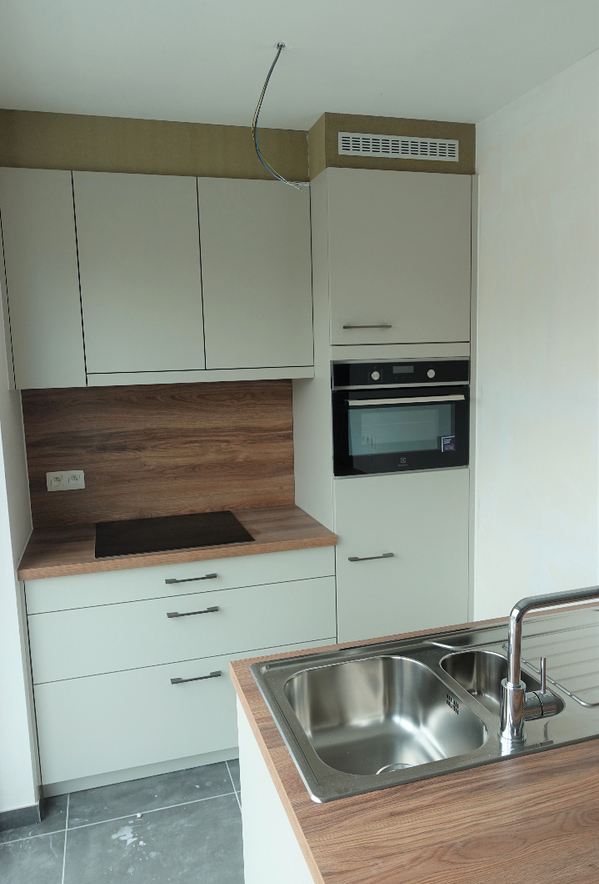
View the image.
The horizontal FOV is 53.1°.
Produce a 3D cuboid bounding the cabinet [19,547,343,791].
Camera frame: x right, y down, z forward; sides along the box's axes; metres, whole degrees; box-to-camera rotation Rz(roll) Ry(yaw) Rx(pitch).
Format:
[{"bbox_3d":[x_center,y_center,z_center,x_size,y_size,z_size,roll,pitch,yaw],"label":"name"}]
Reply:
[{"bbox_3d":[-0.476,0.810,2.584,1.151,0.808,0.587,-4,8,-15],"label":"cabinet"}]

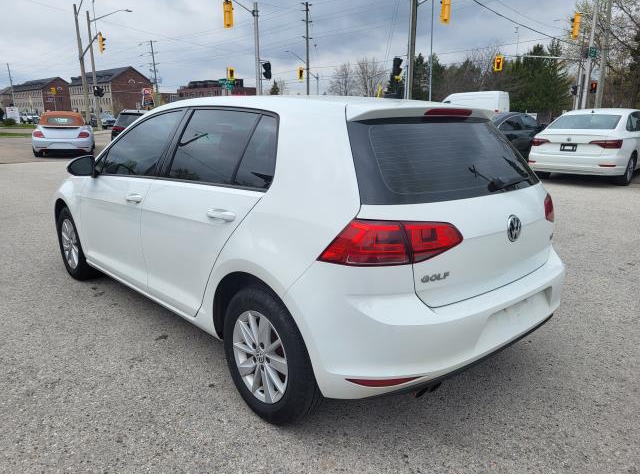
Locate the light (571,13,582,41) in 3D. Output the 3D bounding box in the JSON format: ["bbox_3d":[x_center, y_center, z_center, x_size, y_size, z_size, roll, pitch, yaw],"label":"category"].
[{"bbox_3d":[12.540,-10.281,23.500,0.520,1.160,0.420,-11,18,-37],"label":"light"}]

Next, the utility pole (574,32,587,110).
[{"bbox_3d":[19.487,-11.521,36.132,0.220,7.320,0.220,6,16,28],"label":"utility pole"}]

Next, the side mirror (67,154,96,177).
[{"bbox_3d":[-1.606,-0.483,3.239,0.200,0.155,0.120,-12,19,-42],"label":"side mirror"}]

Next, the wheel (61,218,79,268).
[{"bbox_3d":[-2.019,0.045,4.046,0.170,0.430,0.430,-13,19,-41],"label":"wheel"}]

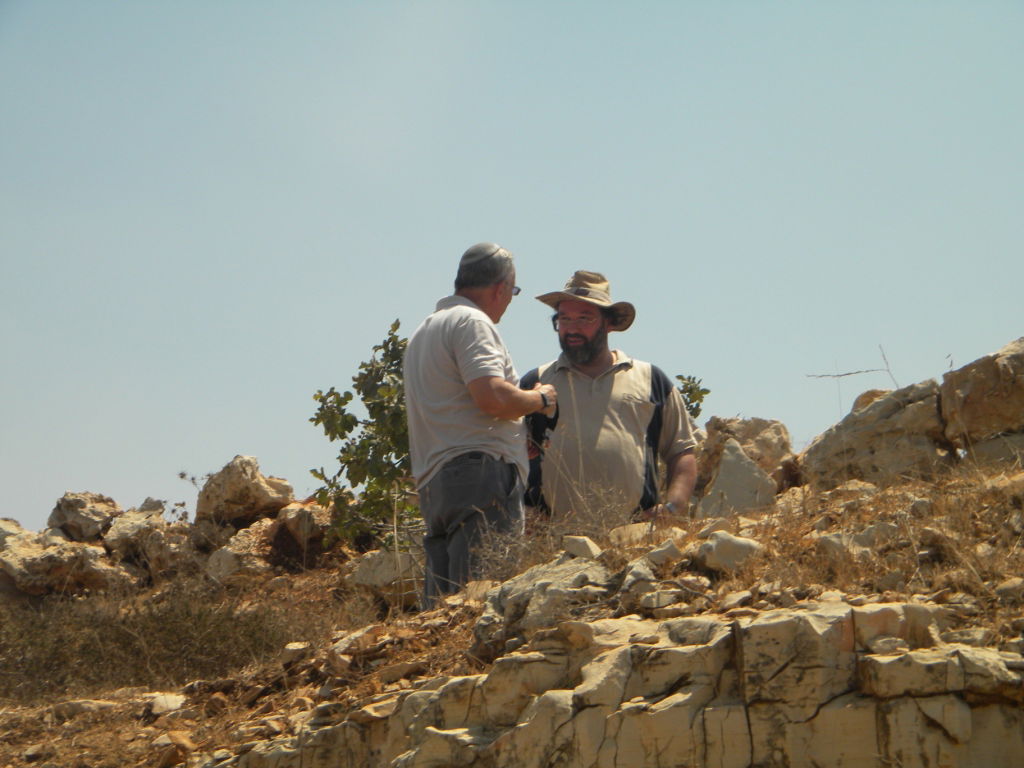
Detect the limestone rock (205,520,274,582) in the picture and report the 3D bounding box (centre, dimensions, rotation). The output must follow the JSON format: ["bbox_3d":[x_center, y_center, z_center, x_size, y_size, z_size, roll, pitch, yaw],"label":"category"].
[{"bbox_3d":[-1.054,0.648,9.500,0.275,0.245,0.260,0,-6,0],"label":"limestone rock"}]

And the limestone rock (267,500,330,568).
[{"bbox_3d":[-0.791,0.558,9.100,0.240,0.250,0.220,0,-5,0],"label":"limestone rock"}]

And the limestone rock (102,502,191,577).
[{"bbox_3d":[-1.425,0.608,9.600,0.340,0.290,0.300,0,-6,0],"label":"limestone rock"}]

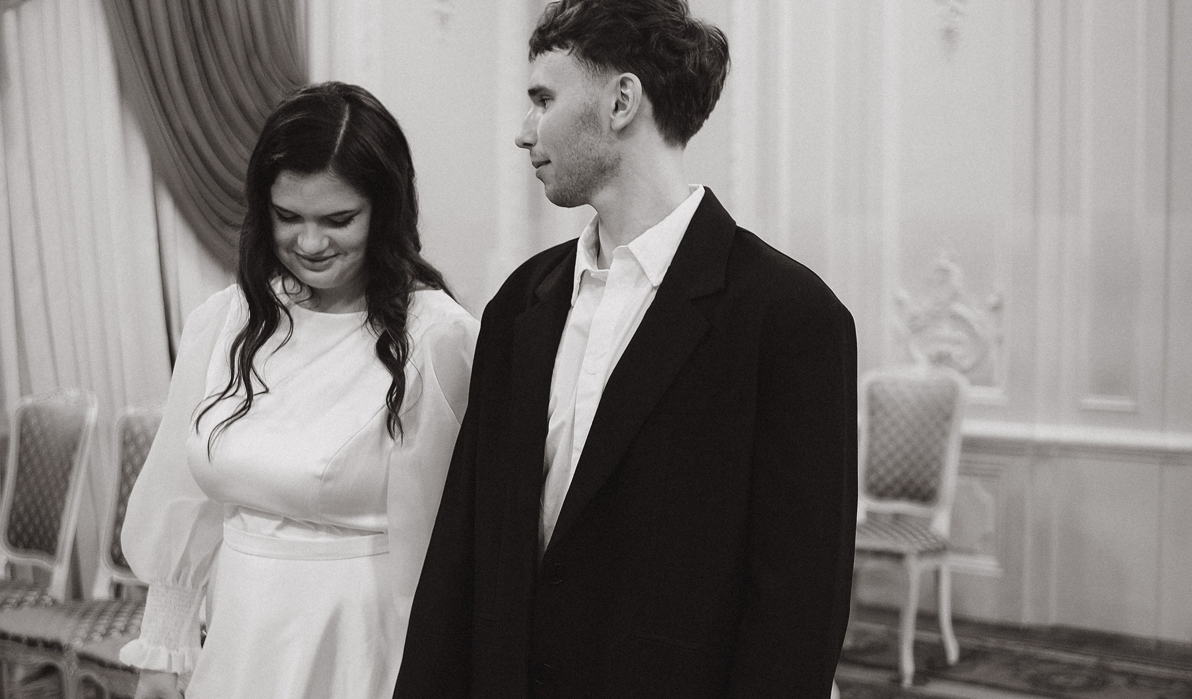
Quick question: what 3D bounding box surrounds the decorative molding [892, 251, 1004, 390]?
[{"bbox_3d":[1.309,-0.111,6.467,0.429,0.503,0.089,3,5,37],"label":"decorative molding"}]

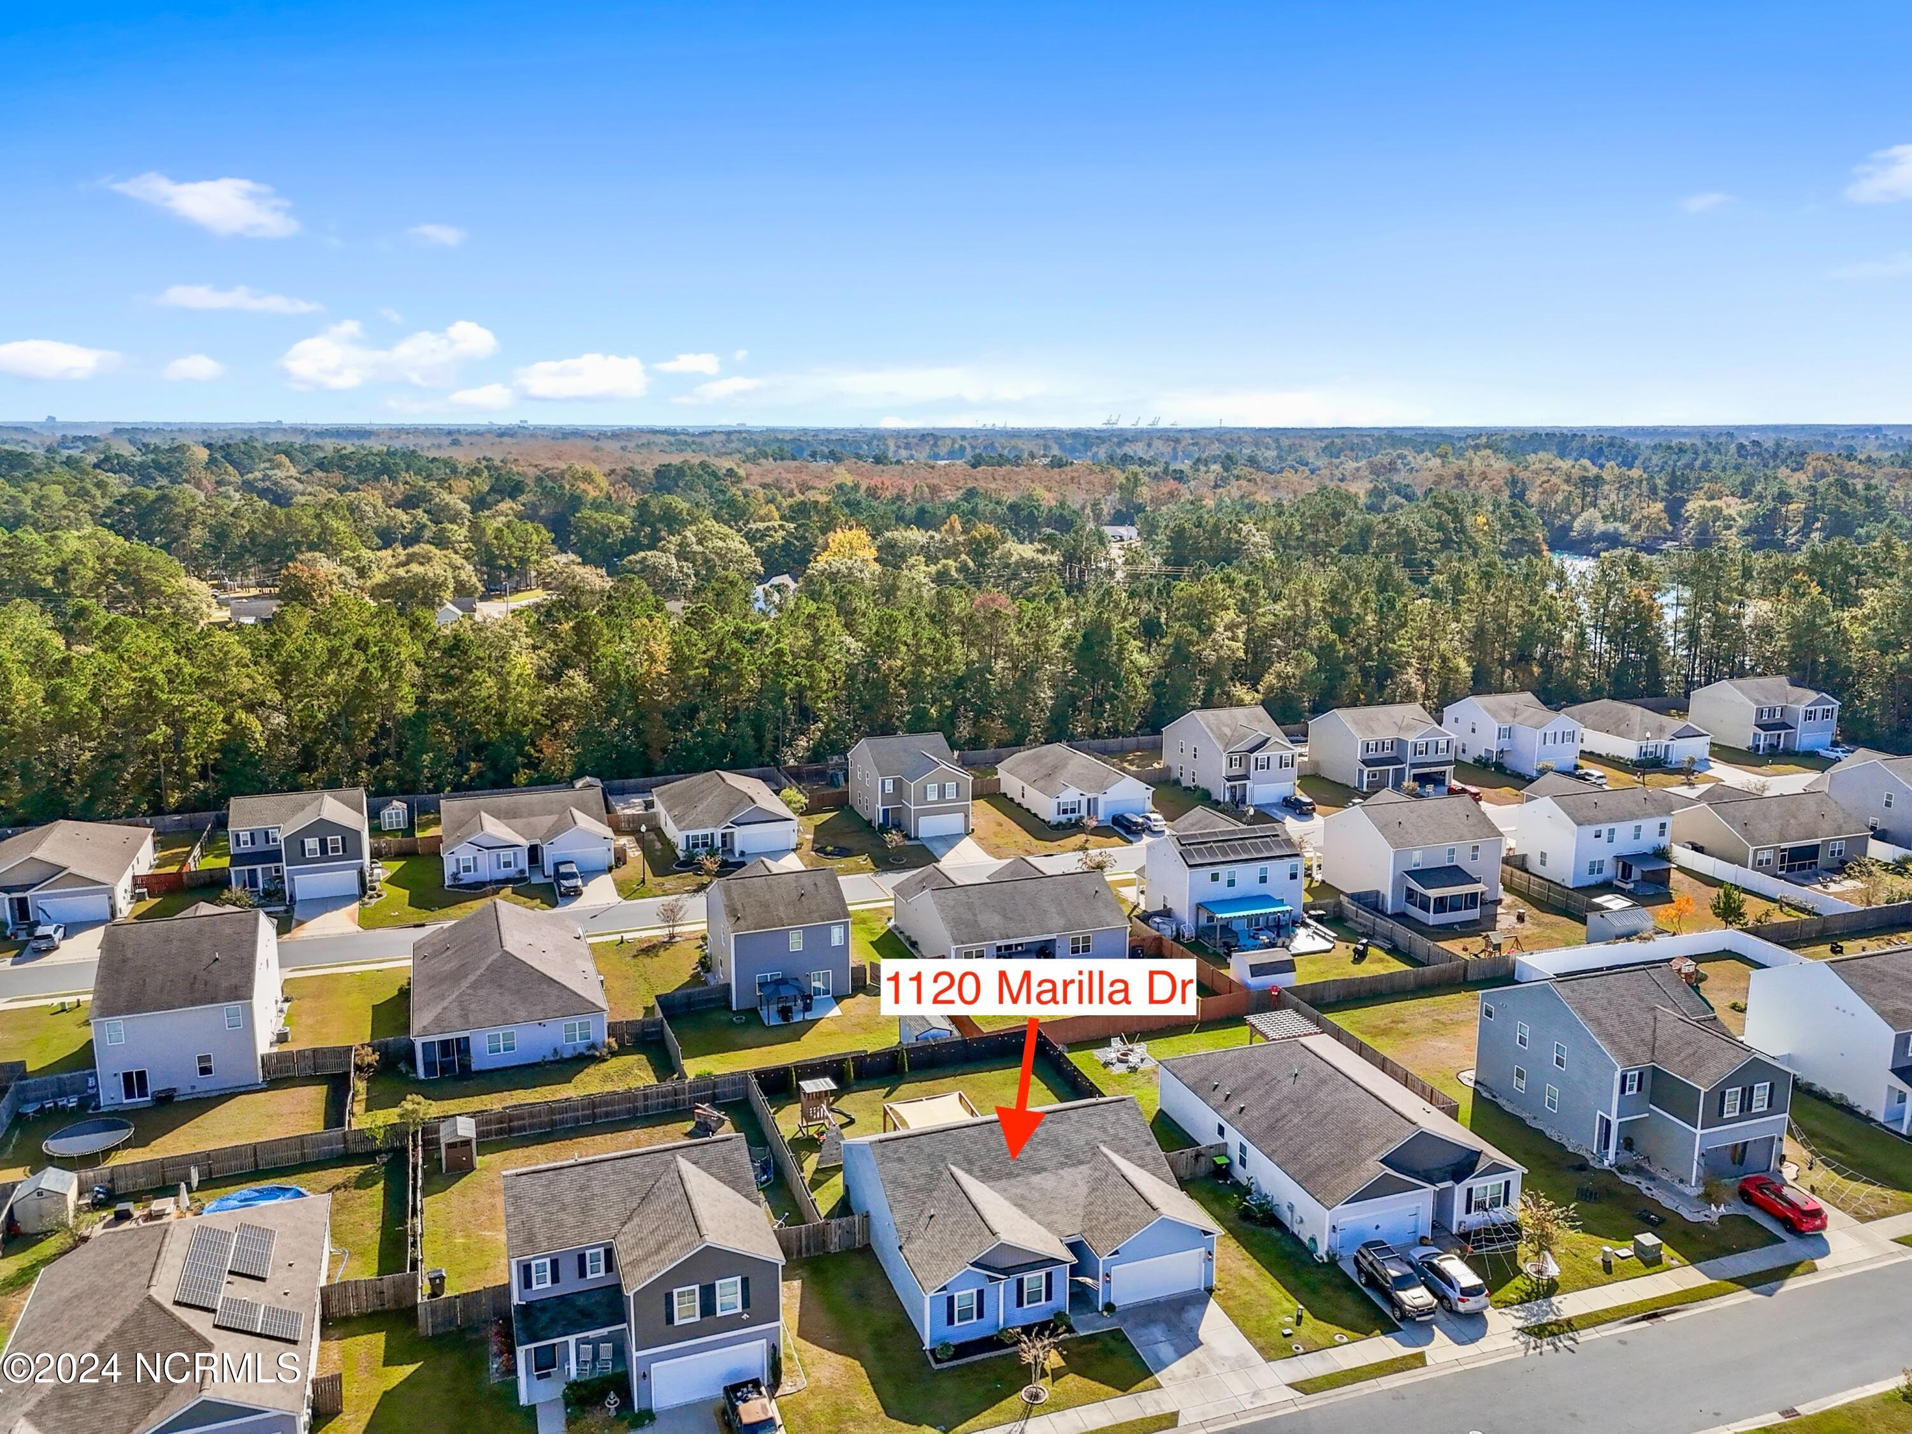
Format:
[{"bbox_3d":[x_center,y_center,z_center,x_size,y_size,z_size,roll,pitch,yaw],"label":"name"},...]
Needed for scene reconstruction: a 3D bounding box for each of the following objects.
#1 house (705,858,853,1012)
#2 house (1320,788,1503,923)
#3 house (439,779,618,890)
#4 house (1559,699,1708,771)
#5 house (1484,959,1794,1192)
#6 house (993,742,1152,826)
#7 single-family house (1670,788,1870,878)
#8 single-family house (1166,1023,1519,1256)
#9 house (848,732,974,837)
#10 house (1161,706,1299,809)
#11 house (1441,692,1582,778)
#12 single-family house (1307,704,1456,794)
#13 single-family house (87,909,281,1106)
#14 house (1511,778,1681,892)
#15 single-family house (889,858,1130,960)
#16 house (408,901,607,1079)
[{"bbox_3d":[-14.145,15.734,103.069,8.910,8.350,12.600,-5,13,-20],"label":"house"},{"bbox_3d":[41.162,11.715,118.140,11.800,8.050,15.300,-4,13,-20],"label":"house"},{"bbox_3d":[-42.299,11.008,130.557,15.180,5.500,14.200,-5,13,-20],"label":"house"},{"bbox_3d":[88.820,1.180,176.150,11.850,5.900,17.700,-5,13,-21],"label":"house"},{"bbox_3d":[40.990,20.560,81.090,9.500,8.950,15.450,-4,13,-19],"label":"house"},{"bbox_3d":[13.351,6.855,149.416,12.220,5.600,15.000,-5,13,-20],"label":"house"},{"bbox_3d":[77.934,10.118,131.248,15.500,5.600,14.800,-4,13,-20],"label":"single-family house"},{"bbox_3d":[21.154,22.401,75.165,12.300,5.750,17.400,-4,13,-20],"label":"single-family house"},{"bbox_3d":[-4.895,6.634,139.669,9.600,8.500,14.000,-4,13,-20],"label":"house"},{"bbox_3d":[32.130,3.880,156.020,9.500,9.300,14.300,-5,13,-22],"label":"house"},{"bbox_3d":[70.460,1.570,168.470,9.900,8.450,14.100,-5,13,-21],"label":"house"},{"bbox_3d":[51.670,3.150,161.430,12.300,8.400,12.100,-5,13,-21],"label":"single-family house"},{"bbox_3d":[-51.272,17.703,88.324,10.300,9.000,15.400,-4,13,-20],"label":"single-family house"},{"bbox_3d":[60.356,10.513,128.482,10.980,7.750,12.100,-4,13,-19],"label":"house"},{"bbox_3d":[4.280,15.770,109.950,15.400,5.900,14.350,-4,13,-19],"label":"single-family house"},{"bbox_3d":[-31.724,18.164,93.768,12.200,5.800,17.300,-4,13,-20],"label":"house"}]

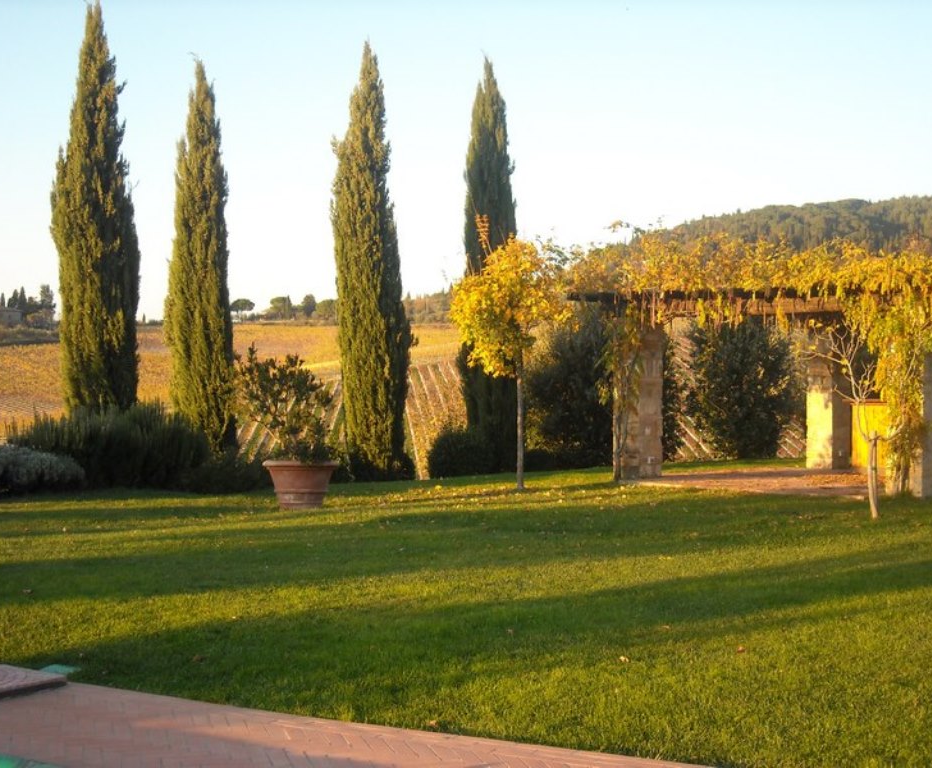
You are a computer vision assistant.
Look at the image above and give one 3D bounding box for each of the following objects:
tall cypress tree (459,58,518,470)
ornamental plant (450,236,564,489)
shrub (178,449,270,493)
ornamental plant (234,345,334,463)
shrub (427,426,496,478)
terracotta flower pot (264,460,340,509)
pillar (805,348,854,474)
[{"bbox_3d":[0.382,-1.937,26.000,0.950,6.750,0.950,0,0,0],"label":"tall cypress tree"},{"bbox_3d":[0.546,-0.276,21.000,1.500,3.330,1.400,0,0,0],"label":"ornamental plant"},{"bbox_3d":[-3.203,1.149,21.100,1.220,0.600,1.050,0,0,0],"label":"shrub"},{"bbox_3d":[-2.068,0.223,18.300,1.130,1.350,1.050,0,0,0],"label":"ornamental plant"},{"bbox_3d":[-0.070,1.056,24.800,1.080,0.800,1.050,0,0,0],"label":"shrub"},{"bbox_3d":[-1.896,1.148,18.300,0.860,0.545,0.860,0,0,0],"label":"terracotta flower pot"},{"bbox_3d":[6.071,0.297,26.661,0.510,2.240,0.510,0,0,-40],"label":"pillar"}]

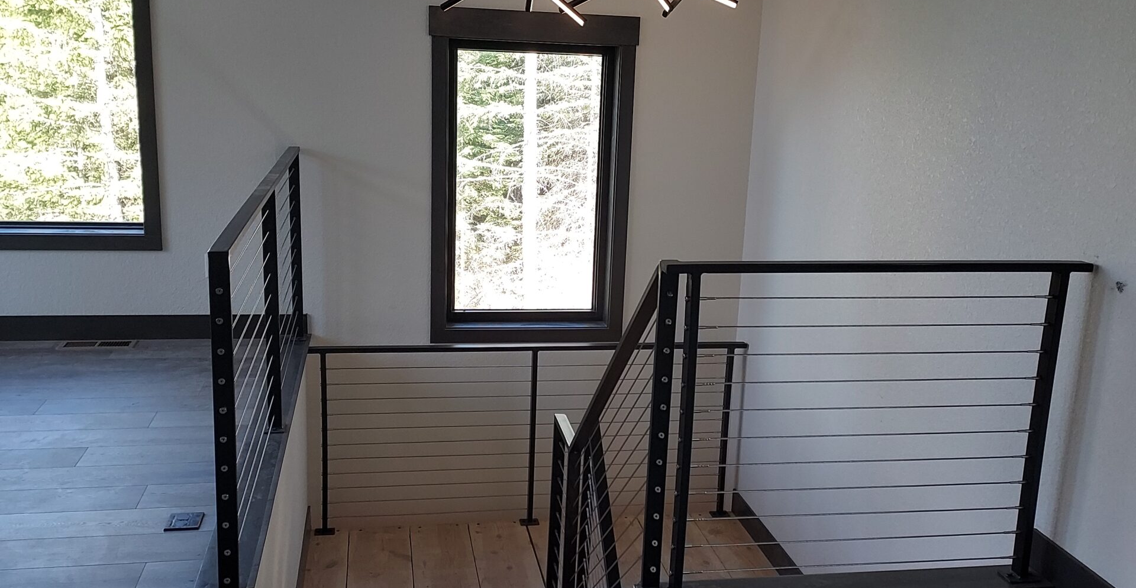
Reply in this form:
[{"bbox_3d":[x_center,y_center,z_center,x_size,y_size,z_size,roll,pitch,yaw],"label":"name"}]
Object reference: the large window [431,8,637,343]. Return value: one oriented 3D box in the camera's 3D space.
[{"bbox_3d":[-0.199,-0.584,5.454,1.058,1.697,0.130,0,13,-11],"label":"large window"}]

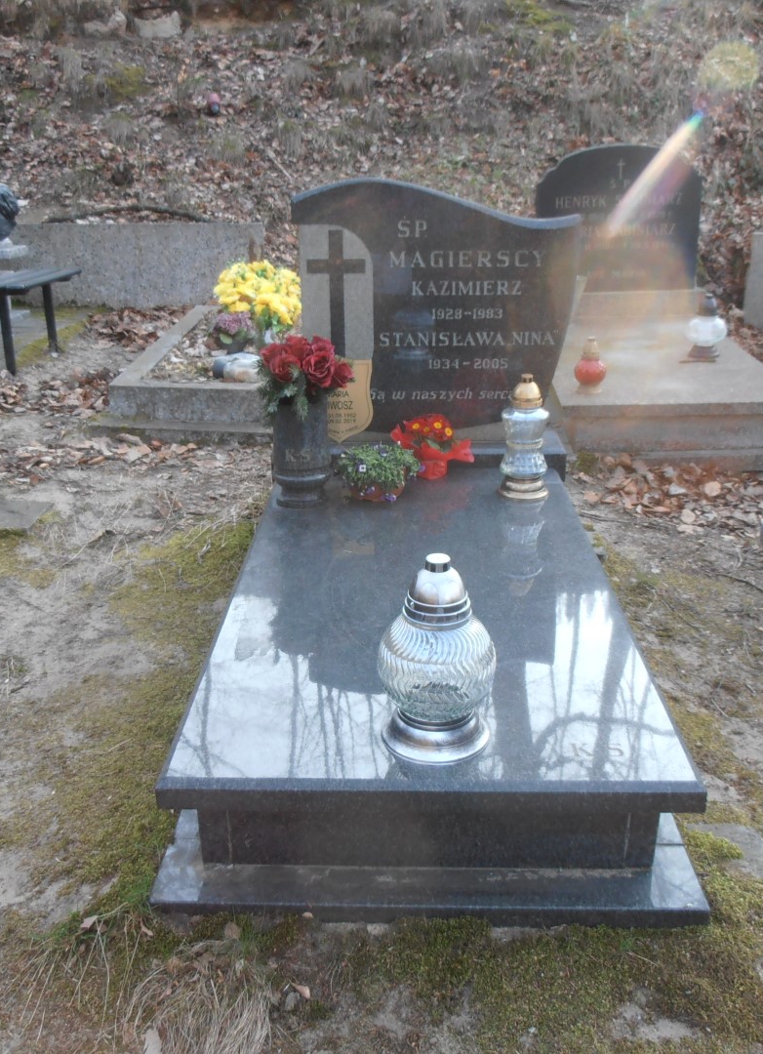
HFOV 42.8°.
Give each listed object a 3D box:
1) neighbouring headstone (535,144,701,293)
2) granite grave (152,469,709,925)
[{"bbox_3d":[1.230,-1.616,5.130,0.849,0.740,0.100,-2,23,2],"label":"neighbouring headstone"},{"bbox_3d":[0.103,0.234,2.421,0.950,0.250,1.723,0,22,2],"label":"granite grave"}]

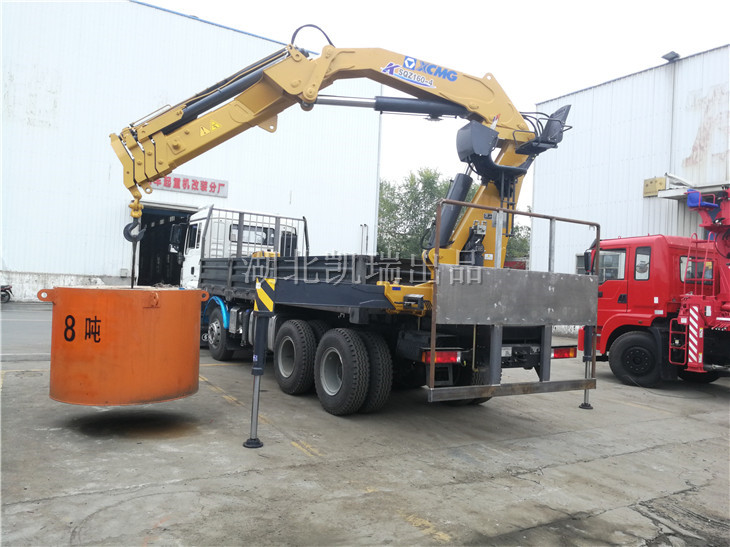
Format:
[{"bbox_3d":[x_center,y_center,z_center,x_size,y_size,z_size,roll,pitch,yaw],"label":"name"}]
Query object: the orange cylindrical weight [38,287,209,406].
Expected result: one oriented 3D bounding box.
[{"bbox_3d":[-2.575,0.725,6.250,1.600,1.120,1.550,3,-1,0],"label":"orange cylindrical weight"}]

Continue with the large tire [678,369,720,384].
[{"bbox_3d":[6.660,1.690,11.420,0.290,1.040,1.040,3,-1,-32],"label":"large tire"}]

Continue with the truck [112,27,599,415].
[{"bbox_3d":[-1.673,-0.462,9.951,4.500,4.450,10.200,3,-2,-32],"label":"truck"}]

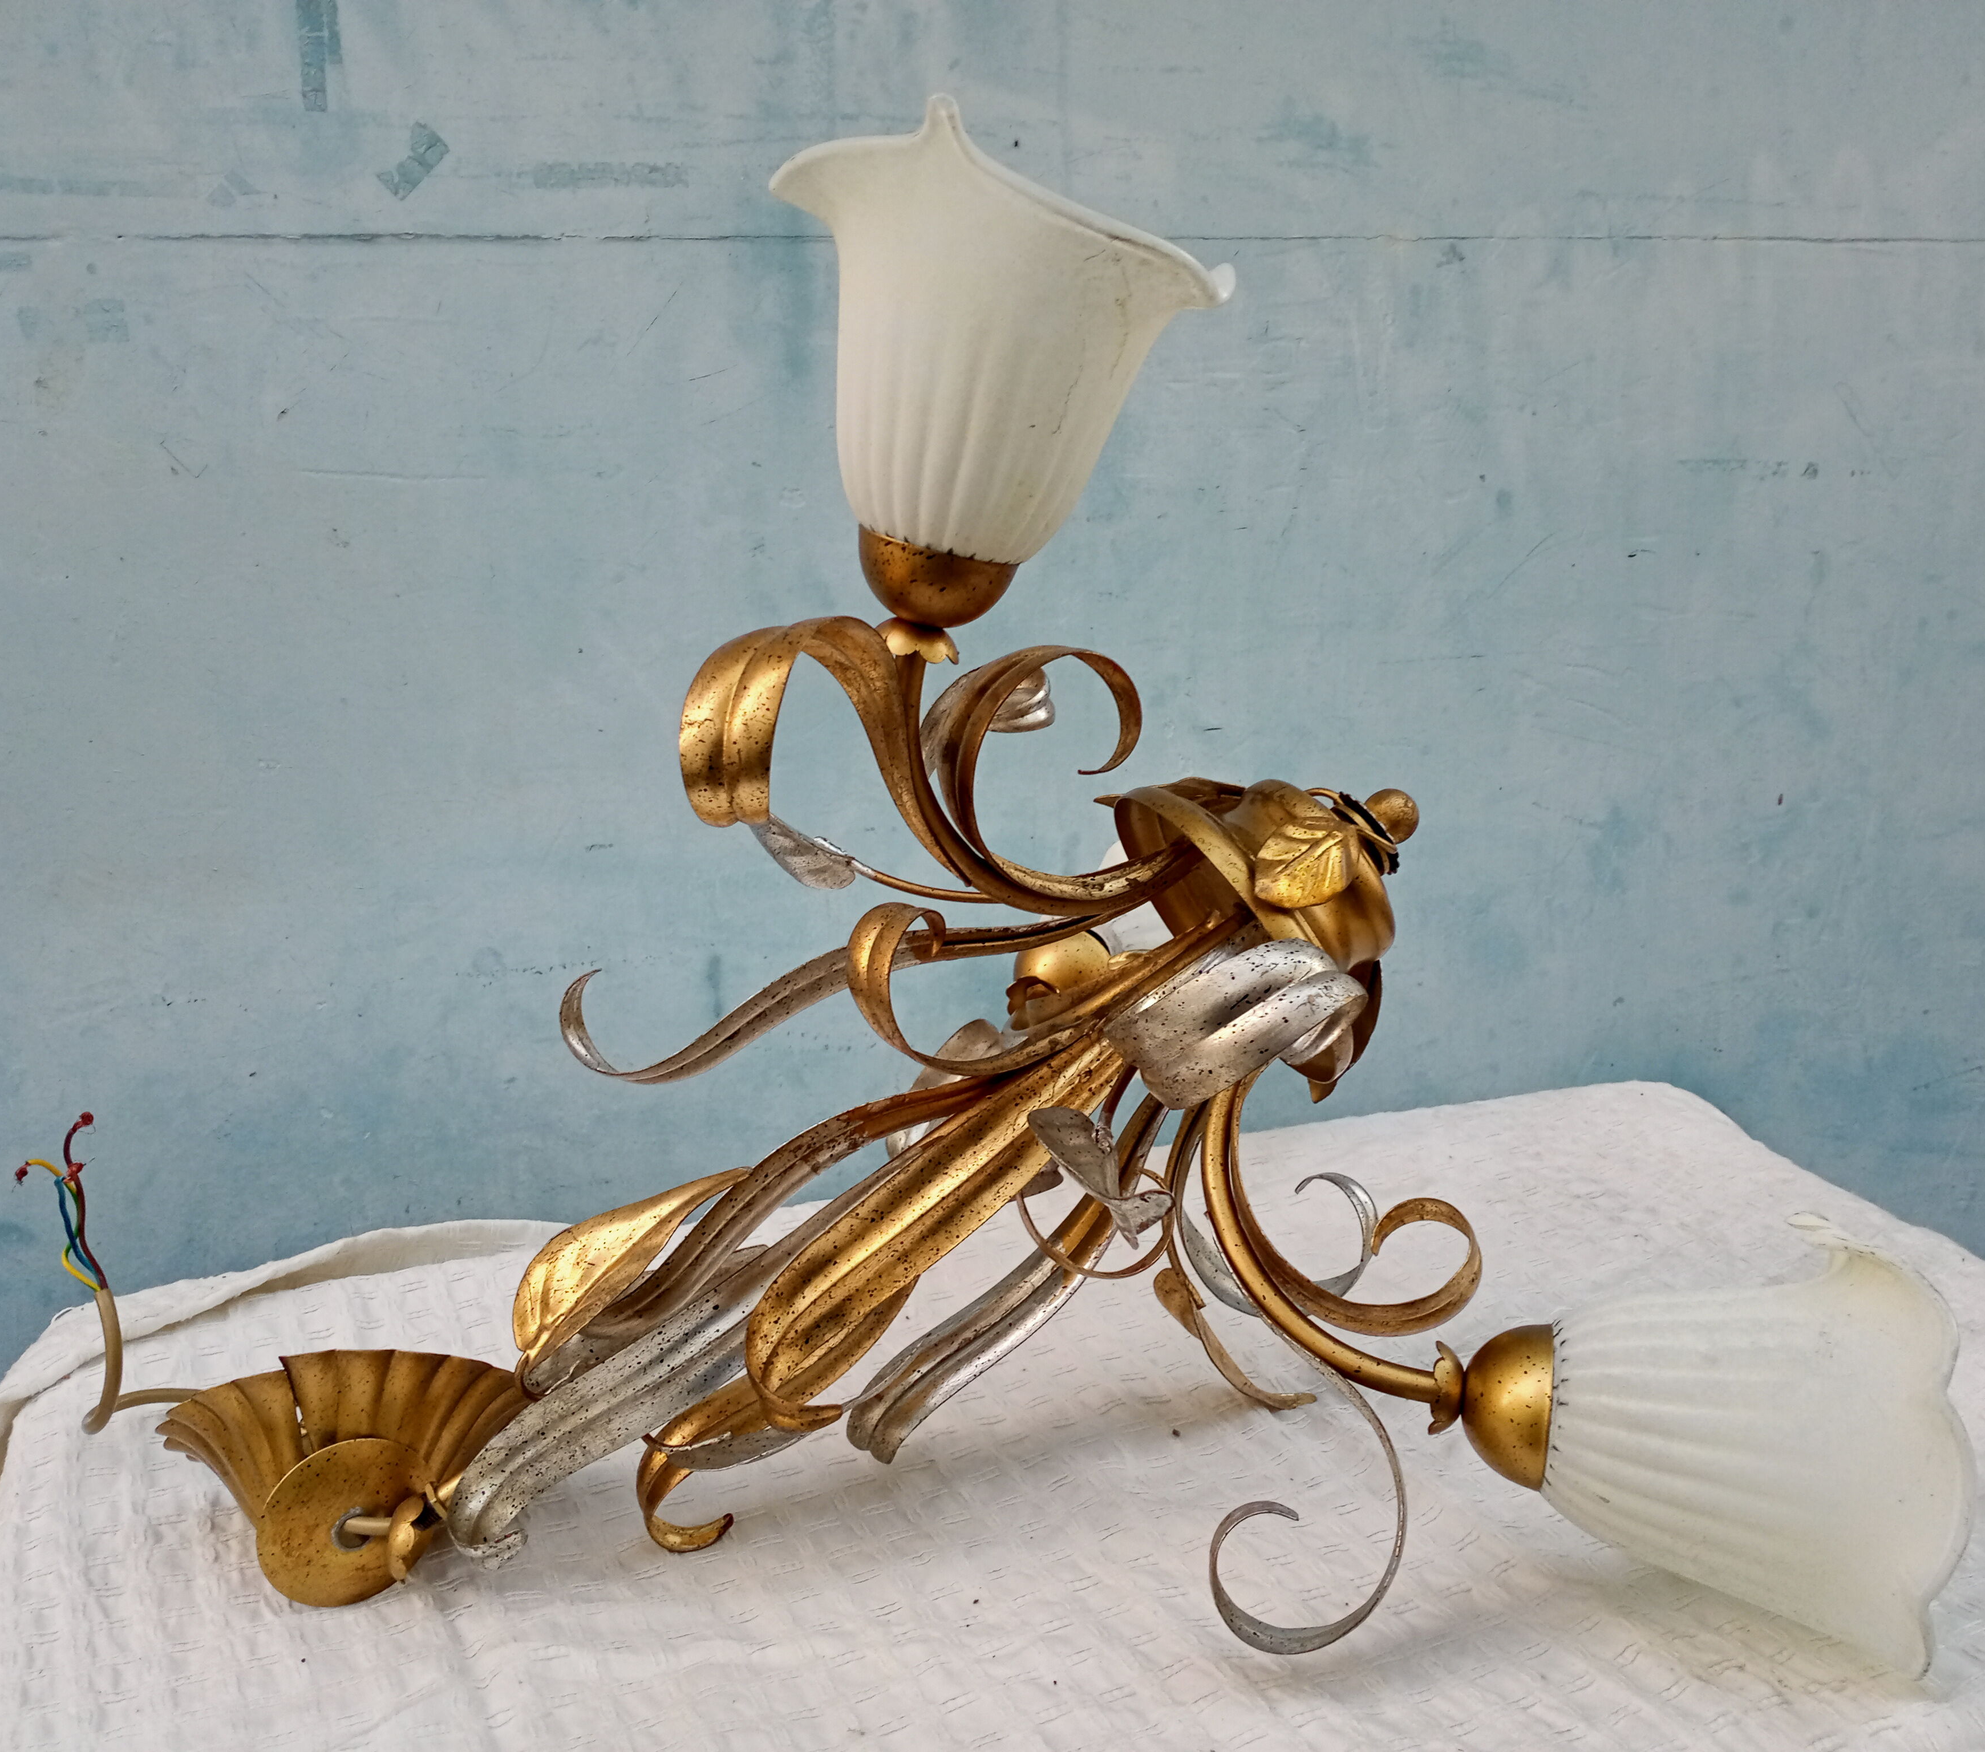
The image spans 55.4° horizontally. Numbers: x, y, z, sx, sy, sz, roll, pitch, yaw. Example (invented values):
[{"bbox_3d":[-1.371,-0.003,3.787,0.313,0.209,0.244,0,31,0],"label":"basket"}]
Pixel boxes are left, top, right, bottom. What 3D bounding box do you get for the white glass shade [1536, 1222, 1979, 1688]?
[{"bbox_3d":[0.239,0.184,0.621,0.116,0.145,0.145,6,0,13],"label":"white glass shade"}]

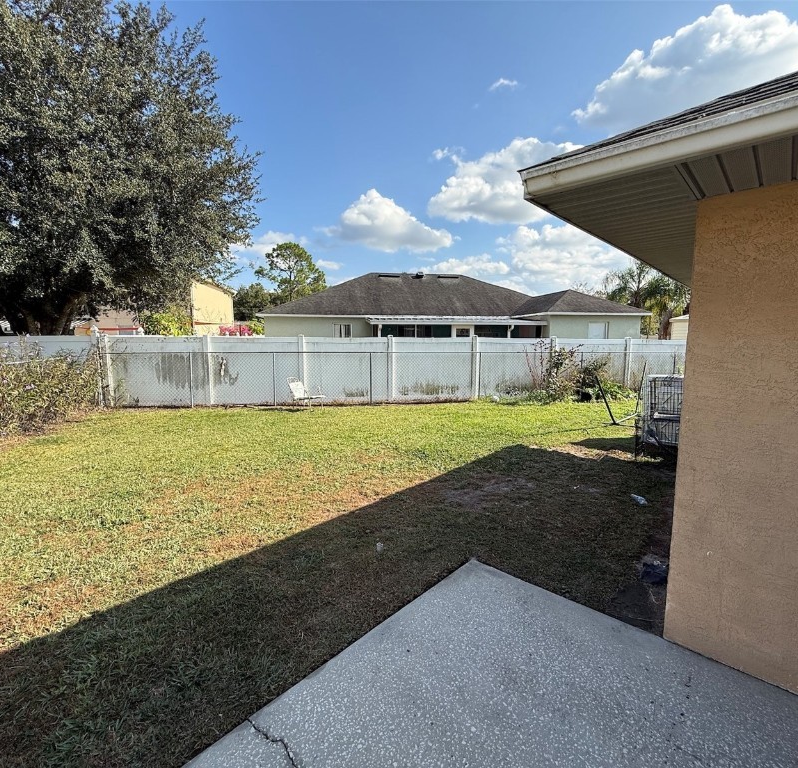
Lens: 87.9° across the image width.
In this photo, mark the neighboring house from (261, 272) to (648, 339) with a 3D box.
[{"bbox_3d":[1.551,-3.611,22.858,16.962,5.553,13.200,-1,6,-9],"label":"neighboring house"}]

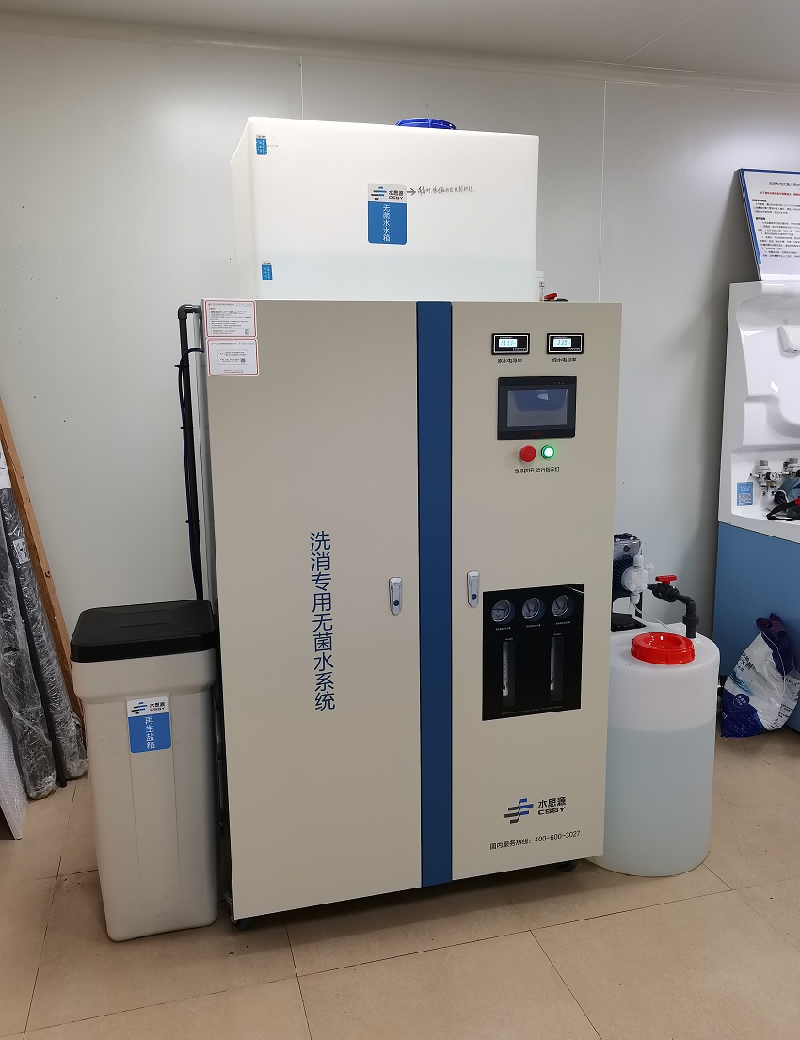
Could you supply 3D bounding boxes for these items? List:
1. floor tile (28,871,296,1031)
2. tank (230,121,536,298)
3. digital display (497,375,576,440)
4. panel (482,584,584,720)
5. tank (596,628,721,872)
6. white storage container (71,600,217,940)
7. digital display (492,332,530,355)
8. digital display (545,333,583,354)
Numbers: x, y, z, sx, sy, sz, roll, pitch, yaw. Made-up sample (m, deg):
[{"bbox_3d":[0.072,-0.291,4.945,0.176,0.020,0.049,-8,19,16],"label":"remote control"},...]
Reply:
[{"bbox_3d":[-0.612,1.060,2.182,0.600,0.010,0.600,-3,11,-15],"label":"floor tile"},{"bbox_3d":[-0.052,-0.777,2.188,0.705,0.450,0.415,-3,11,-15],"label":"tank"},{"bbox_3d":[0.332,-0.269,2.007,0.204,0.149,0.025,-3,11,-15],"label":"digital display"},{"bbox_3d":[0.340,0.337,2.116,0.273,0.337,0.020,-3,11,-15],"label":"panel"},{"bbox_3d":[0.716,0.645,2.512,0.445,0.660,0.445,-3,11,-15],"label":"tank"},{"bbox_3d":[-0.647,0.644,2.196,0.342,0.804,0.332,-3,11,-15],"label":"white storage container"},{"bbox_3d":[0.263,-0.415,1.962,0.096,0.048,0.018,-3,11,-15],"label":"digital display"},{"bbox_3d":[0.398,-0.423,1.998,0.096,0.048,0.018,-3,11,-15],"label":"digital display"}]

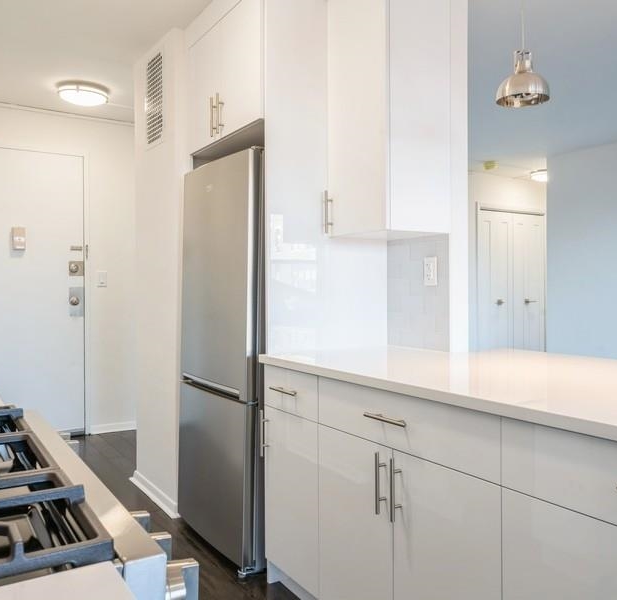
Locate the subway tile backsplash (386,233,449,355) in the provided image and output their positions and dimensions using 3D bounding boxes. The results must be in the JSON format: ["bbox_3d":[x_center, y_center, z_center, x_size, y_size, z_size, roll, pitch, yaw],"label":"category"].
[{"bbox_3d":[0.466,-0.027,2.551,0.015,0.467,0.382,0,1,-32],"label":"subway tile backsplash"}]

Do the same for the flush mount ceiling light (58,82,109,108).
[{"bbox_3d":[-1.490,-1.355,3.976,0.338,0.083,0.338,0,1,-32],"label":"flush mount ceiling light"}]

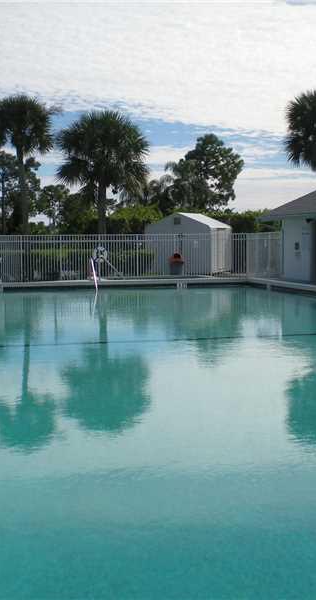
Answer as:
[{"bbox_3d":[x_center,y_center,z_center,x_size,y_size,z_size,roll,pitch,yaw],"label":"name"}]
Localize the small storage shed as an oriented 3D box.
[{"bbox_3d":[1.434,-2.530,39.381,3.100,2.600,2.400,2,5,28],"label":"small storage shed"}]

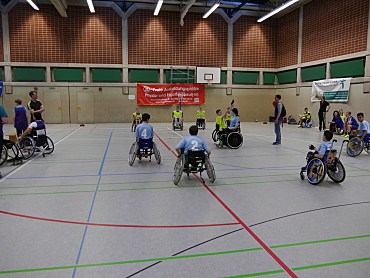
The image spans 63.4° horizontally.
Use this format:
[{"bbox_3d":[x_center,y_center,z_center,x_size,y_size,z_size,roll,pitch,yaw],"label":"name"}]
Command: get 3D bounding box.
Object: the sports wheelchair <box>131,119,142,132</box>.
[{"bbox_3d":[-2.403,-0.761,15.264,0.630,0.800,0.900,-1,8,-12],"label":"sports wheelchair"}]

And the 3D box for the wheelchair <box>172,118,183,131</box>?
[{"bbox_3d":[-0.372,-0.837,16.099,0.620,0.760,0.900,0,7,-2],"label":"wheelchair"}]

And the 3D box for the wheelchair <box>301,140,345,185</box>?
[{"bbox_3d":[2.747,0.441,5.906,0.620,0.870,0.820,-3,8,-21],"label":"wheelchair"}]

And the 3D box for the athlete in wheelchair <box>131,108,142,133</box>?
[{"bbox_3d":[-2.373,-0.956,14.791,0.590,1.150,0.880,-1,8,-10],"label":"athlete in wheelchair"}]

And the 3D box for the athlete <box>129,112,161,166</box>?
[{"bbox_3d":[-1.066,-0.016,7.706,0.760,1.300,0.950,-2,8,-19],"label":"athlete"}]

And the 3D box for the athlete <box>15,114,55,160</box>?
[{"bbox_3d":[-4.149,-0.103,8.219,0.920,1.220,0.840,4,9,26],"label":"athlete"}]

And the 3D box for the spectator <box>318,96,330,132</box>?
[{"bbox_3d":[7.262,-1.294,15.598,0.370,1.790,0.540,-1,8,-14],"label":"spectator"}]

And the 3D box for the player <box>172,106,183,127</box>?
[{"bbox_3d":[-0.380,-1.173,16.053,0.580,1.200,0.750,0,7,-2],"label":"player"}]

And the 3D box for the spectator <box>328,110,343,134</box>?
[{"bbox_3d":[7.850,-0.905,15.574,0.760,1.140,0.500,-2,8,-21],"label":"spectator"}]

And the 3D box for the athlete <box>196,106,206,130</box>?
[{"bbox_3d":[0.908,-1.202,16.994,0.600,1.270,0.900,1,7,3],"label":"athlete"}]

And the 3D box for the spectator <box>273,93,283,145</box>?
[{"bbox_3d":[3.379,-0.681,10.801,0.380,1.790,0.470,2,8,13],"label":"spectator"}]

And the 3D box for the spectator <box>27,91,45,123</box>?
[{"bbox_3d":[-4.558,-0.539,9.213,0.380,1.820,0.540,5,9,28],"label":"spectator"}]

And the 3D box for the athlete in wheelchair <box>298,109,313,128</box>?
[{"bbox_3d":[6.972,-1.191,17.247,0.870,1.120,0.570,0,8,-6],"label":"athlete in wheelchair"}]

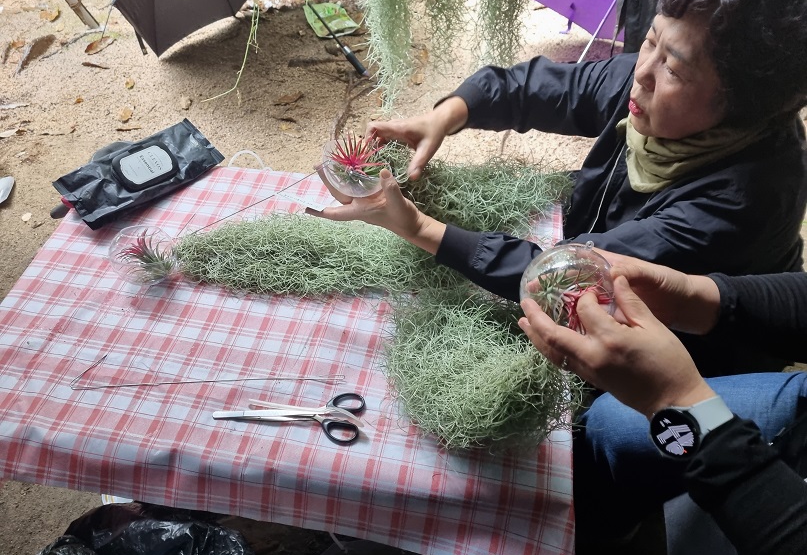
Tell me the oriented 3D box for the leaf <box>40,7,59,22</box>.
[{"bbox_3d":[-1.421,-1.056,2.433,0.085,0.030,0.075,-28,54,-26],"label":"leaf"}]

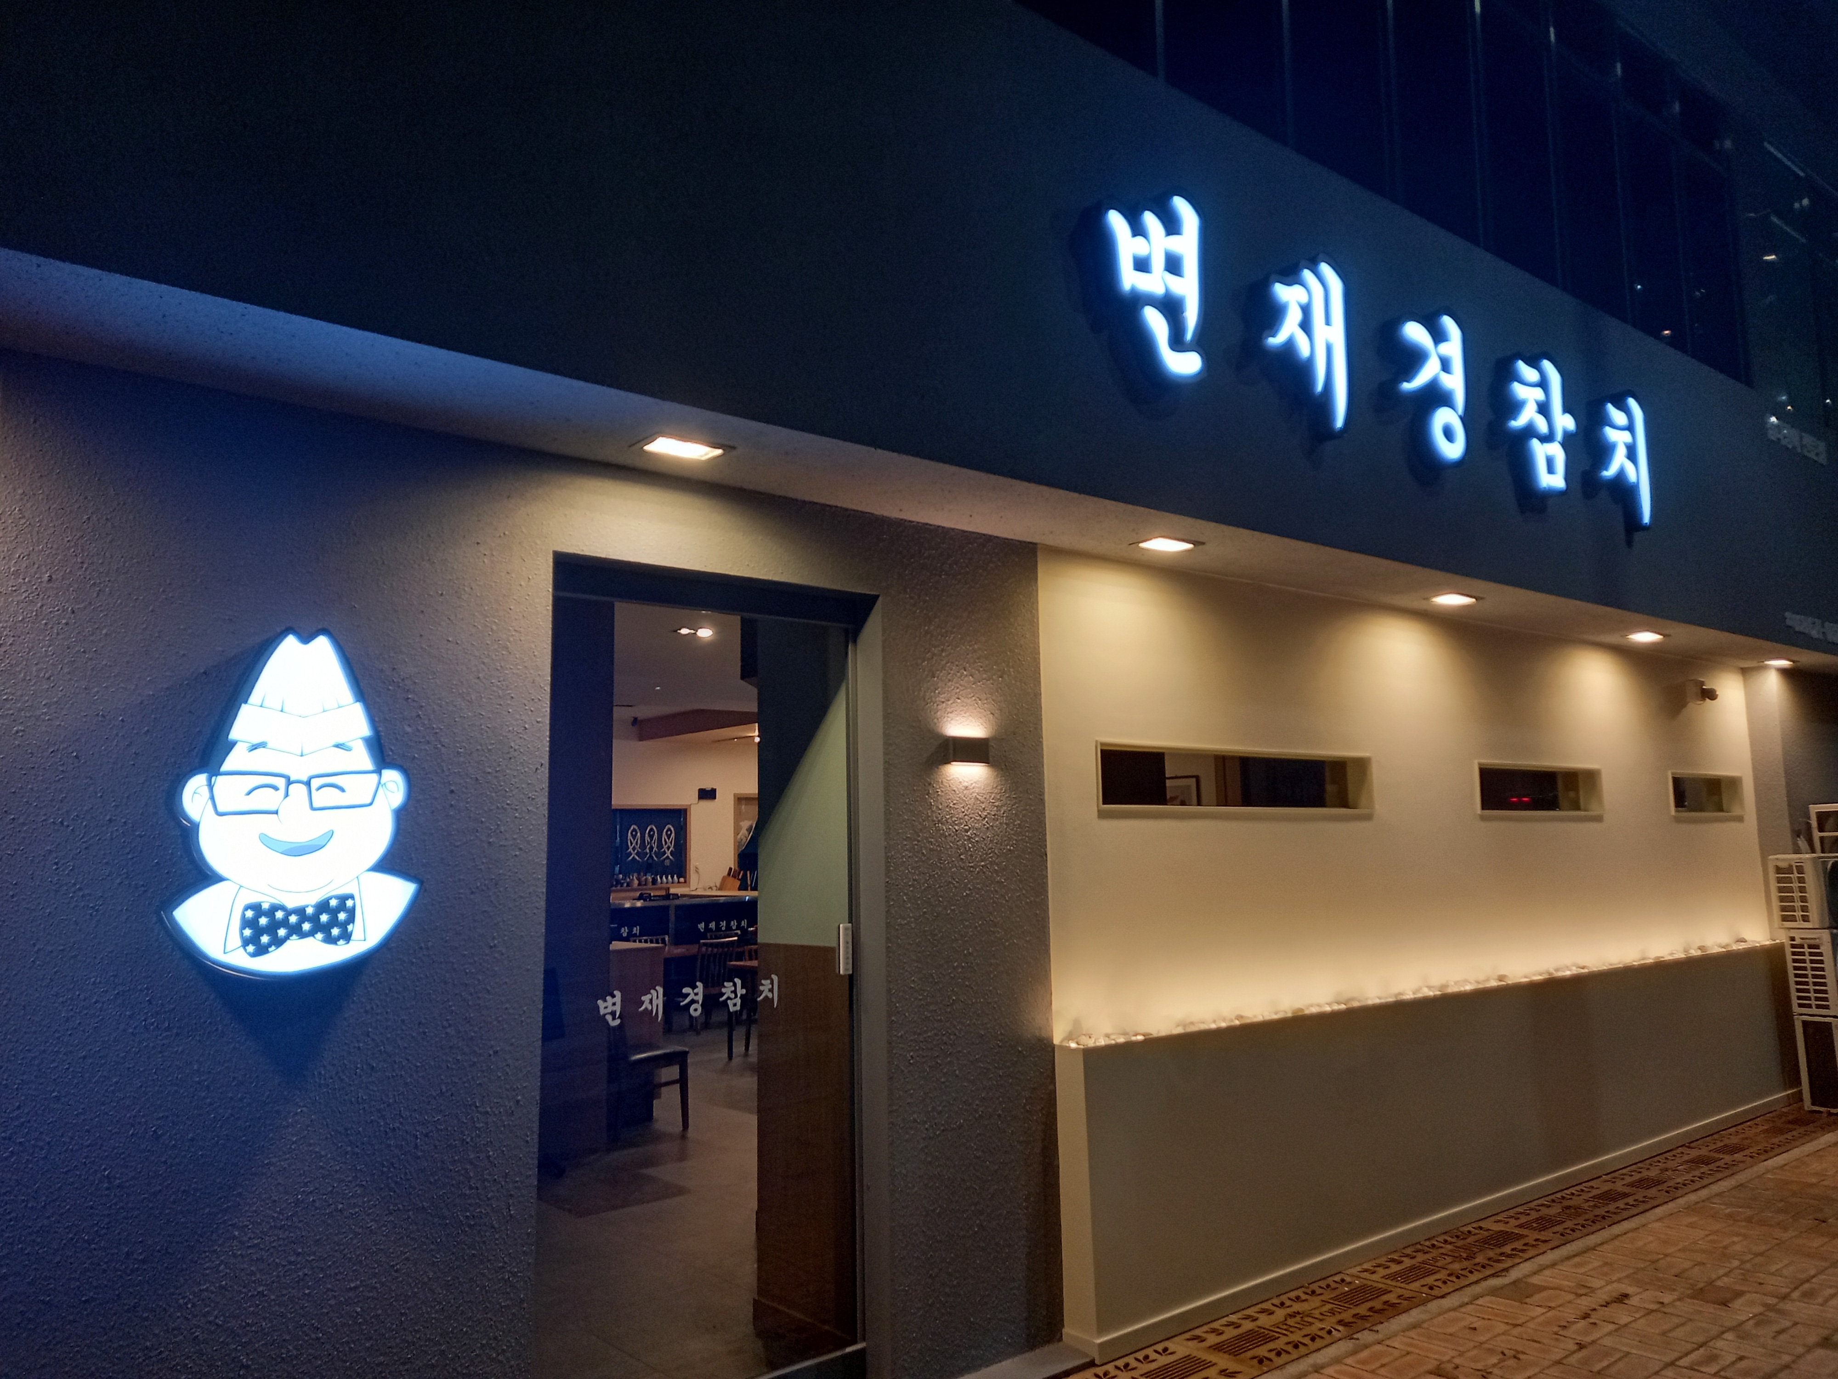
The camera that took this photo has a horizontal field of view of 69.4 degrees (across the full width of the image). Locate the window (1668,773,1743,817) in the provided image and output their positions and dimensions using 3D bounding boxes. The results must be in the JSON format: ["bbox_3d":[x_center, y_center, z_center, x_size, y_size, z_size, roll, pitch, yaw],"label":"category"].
[{"bbox_3d":[4.510,0.617,7.704,1.010,0.252,0.130,5,-8,-39],"label":"window"}]

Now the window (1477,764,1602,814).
[{"bbox_3d":[2.993,0.493,6.484,1.210,0.240,0.130,5,-8,-39],"label":"window"}]

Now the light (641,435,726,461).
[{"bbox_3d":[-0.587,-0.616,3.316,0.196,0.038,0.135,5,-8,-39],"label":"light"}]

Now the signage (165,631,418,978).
[{"bbox_3d":[-1.333,0.244,2.855,0.500,0.748,0.100,5,-8,-39],"label":"signage"}]

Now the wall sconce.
[{"bbox_3d":[0.152,0.190,4.092,0.150,0.085,0.070,5,-8,-39],"label":"wall sconce"}]

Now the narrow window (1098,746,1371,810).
[{"bbox_3d":[1.210,0.354,5.050,1.635,0.245,0.130,5,-8,-39],"label":"narrow window"}]

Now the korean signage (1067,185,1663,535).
[{"bbox_3d":[1.904,-1.134,4.954,3.560,0.590,0.110,5,-8,-39],"label":"korean signage"}]

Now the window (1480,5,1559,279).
[{"bbox_3d":[2.628,-2.415,5.843,0.700,1.230,0.080,5,-8,-39],"label":"window"}]

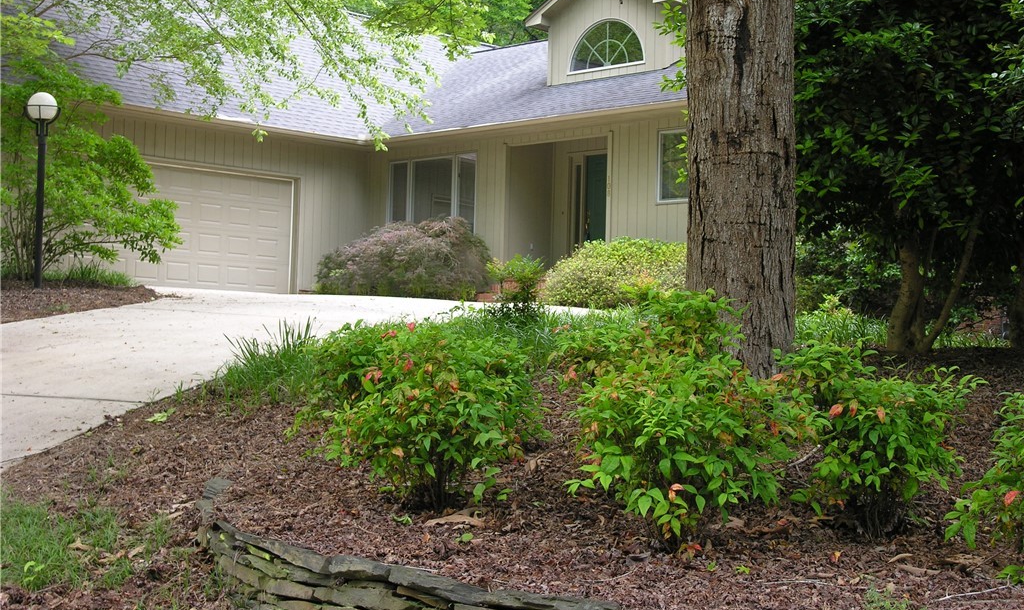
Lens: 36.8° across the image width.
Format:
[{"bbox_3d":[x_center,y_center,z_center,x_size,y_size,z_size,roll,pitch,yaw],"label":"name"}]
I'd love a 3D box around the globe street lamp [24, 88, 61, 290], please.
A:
[{"bbox_3d":[-5.061,-1.228,16.500,0.385,2.110,0.385,2,-2,0],"label":"globe street lamp"}]

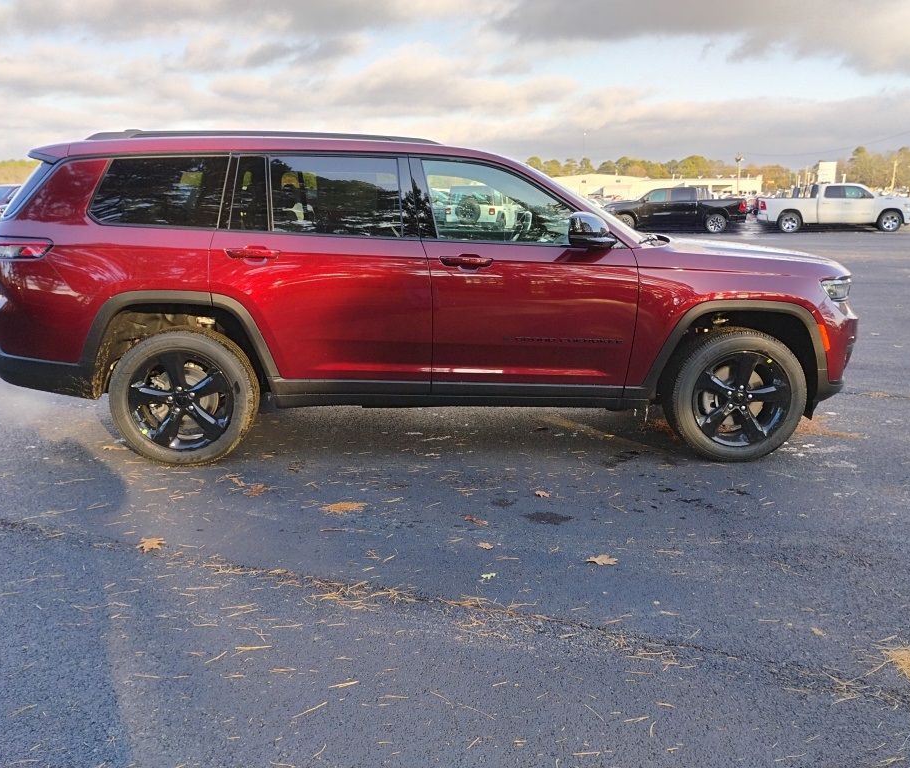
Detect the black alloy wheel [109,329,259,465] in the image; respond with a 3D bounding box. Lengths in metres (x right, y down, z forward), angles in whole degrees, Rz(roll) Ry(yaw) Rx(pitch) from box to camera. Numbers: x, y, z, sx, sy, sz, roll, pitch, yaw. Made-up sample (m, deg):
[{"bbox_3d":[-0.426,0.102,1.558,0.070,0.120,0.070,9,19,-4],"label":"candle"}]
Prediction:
[{"bbox_3d":[-1.479,0.069,4.571,0.770,0.770,0.265,0,13,-4],"label":"black alloy wheel"}]

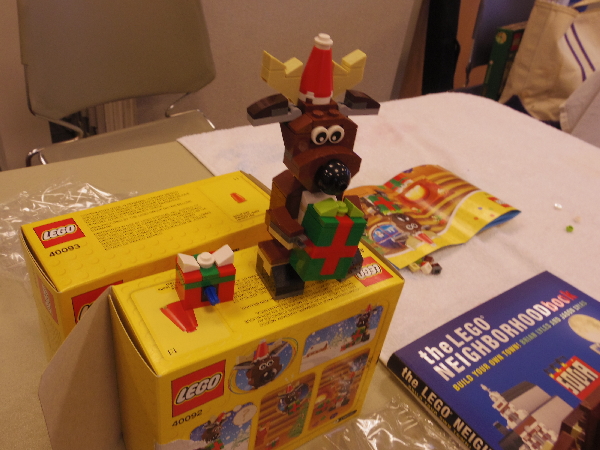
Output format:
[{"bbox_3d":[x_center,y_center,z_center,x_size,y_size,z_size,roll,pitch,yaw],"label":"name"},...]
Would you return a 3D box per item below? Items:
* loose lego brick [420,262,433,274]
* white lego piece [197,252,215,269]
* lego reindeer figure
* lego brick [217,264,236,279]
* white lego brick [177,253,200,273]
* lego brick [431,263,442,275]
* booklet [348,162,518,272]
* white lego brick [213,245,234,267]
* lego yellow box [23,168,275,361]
[{"bbox_3d":[0.123,0.042,0.487,0.008,0.007,0.008,32,40,29],"label":"loose lego brick"},{"bbox_3d":[-0.044,0.016,0.236,0.008,0.005,0.008,-8,38,-24],"label":"white lego piece"},{"bbox_3d":[0.008,-0.026,0.242,0.071,0.119,0.047,-13,40,-29],"label":"lego reindeer figure"},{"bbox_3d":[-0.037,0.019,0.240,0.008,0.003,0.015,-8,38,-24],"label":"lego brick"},{"bbox_3d":[-0.051,0.017,0.232,0.008,0.006,0.008,-8,38,-24],"label":"white lego brick"},{"bbox_3d":[0.133,0.043,0.488,0.008,0.007,0.008,6,34,-6],"label":"lego brick"},{"bbox_3d":[0.140,-0.019,0.573,0.206,0.018,0.123,-19,43,-35],"label":"booklet"},{"bbox_3d":[-0.036,0.014,0.238,0.008,0.006,0.008,-8,38,-24],"label":"white lego brick"},{"bbox_3d":[-0.085,0.047,0.326,0.141,0.121,0.060,-19,44,-36],"label":"lego yellow box"}]

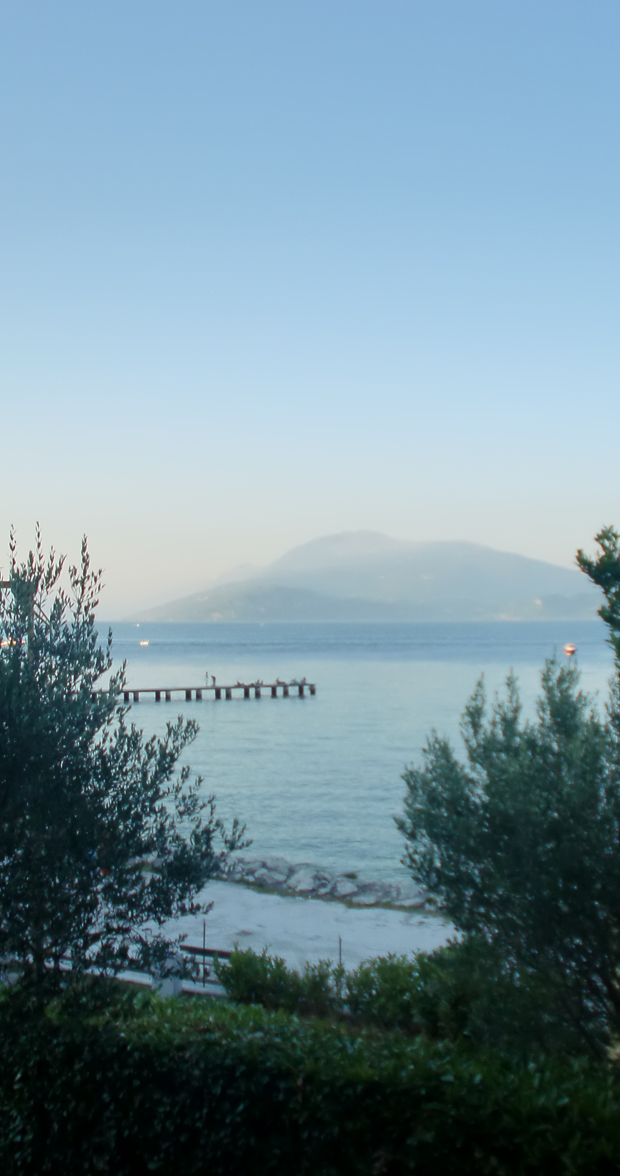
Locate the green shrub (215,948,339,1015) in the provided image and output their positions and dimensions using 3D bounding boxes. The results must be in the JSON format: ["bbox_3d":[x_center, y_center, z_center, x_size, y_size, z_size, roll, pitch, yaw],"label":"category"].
[{"bbox_3d":[-0.460,5.530,16.500,1.750,1.000,1.350,0,-2,0],"label":"green shrub"}]

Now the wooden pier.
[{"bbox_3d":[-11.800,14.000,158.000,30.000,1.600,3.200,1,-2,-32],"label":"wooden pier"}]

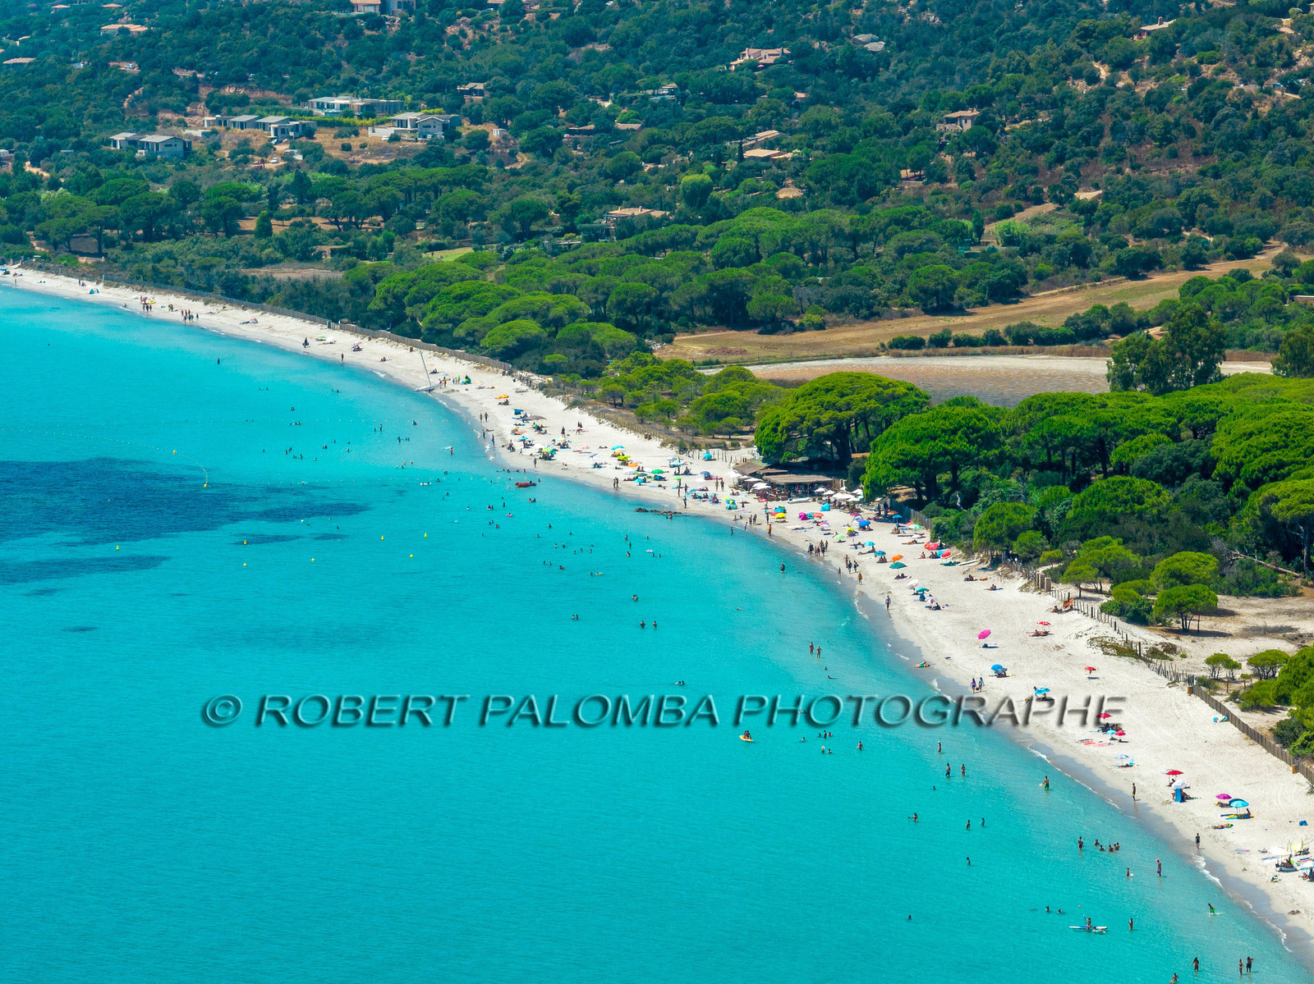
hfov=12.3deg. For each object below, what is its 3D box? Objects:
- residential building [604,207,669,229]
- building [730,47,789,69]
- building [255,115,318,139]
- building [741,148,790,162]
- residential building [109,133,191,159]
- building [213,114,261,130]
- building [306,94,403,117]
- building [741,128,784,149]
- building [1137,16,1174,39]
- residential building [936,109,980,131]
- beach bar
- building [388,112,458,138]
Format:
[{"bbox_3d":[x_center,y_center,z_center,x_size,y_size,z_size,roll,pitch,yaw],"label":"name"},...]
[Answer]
[{"bbox_3d":[-5.110,-70.010,1560.000,13.000,4.800,10.500,4,7,35],"label":"residential building"},{"bbox_3d":[34.960,-147.870,2080.000,17.000,6.300,11.000,2,6,15],"label":"building"},{"bbox_3d":[-104.930,-103.370,1730.000,13.000,5.300,11.000,-5,8,-43],"label":"building"},{"bbox_3d":[30.240,-93.450,1690.000,9.000,4.000,9.500,-5,8,-42],"label":"building"},{"bbox_3d":[-139.480,-95.170,1680.000,11.500,5.800,22.000,-4,7,-37],"label":"residential building"},{"bbox_3d":[-121.640,-107.240,1770.000,8.000,4.000,12.500,-5,8,-43],"label":"building"},{"bbox_3d":[-90.710,-115.810,1830.000,23.000,5.300,17.000,4,7,38],"label":"building"},{"bbox_3d":[29.620,-99.440,1720.000,8.000,4.900,9.000,-4,7,-38],"label":"building"},{"bbox_3d":[167.400,-156.080,2050.000,9.500,6.500,8.500,6,8,45],"label":"building"},{"bbox_3d":[89.760,-110.880,1820.000,10.500,6.000,8.000,3,6,25],"label":"residential building"},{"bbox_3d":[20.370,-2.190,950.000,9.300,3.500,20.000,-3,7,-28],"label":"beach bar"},{"bbox_3d":[-66.910,-105.310,1750.000,12.000,6.300,17.000,-4,7,-35],"label":"building"}]

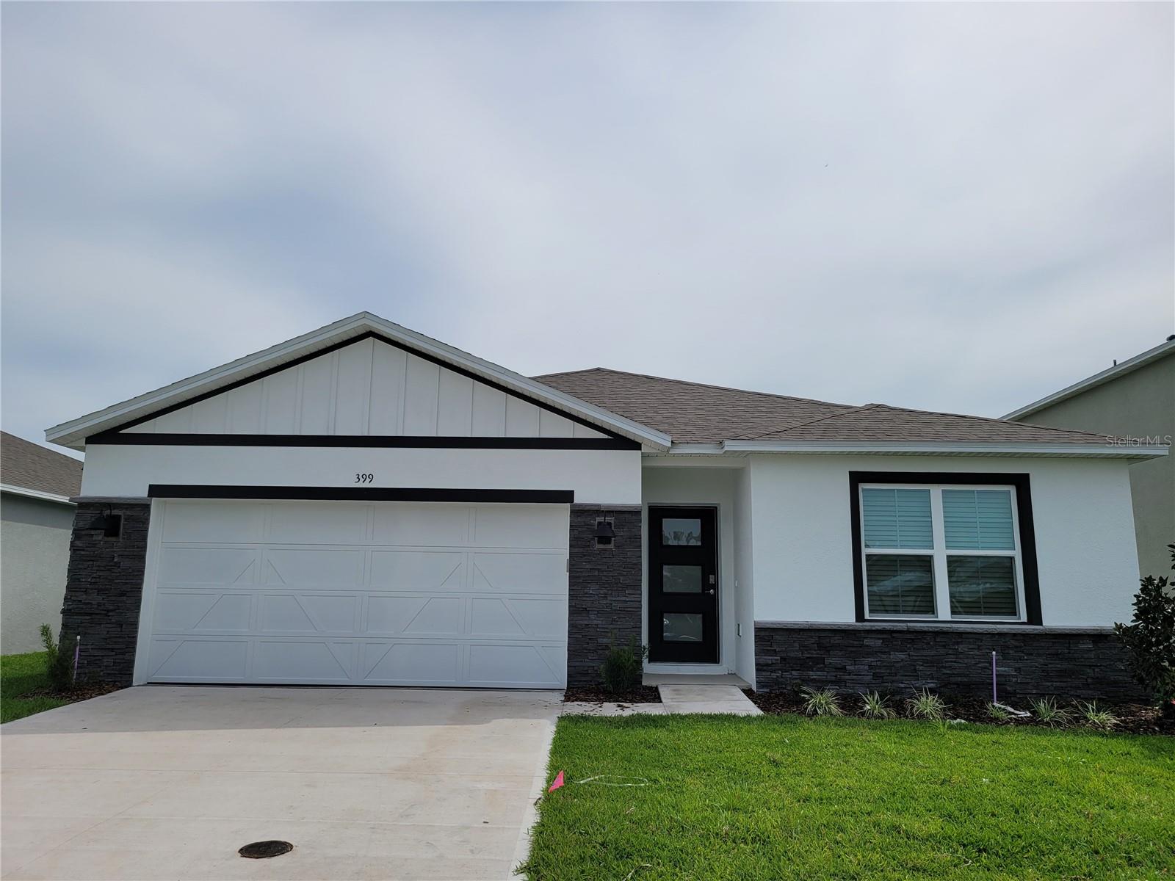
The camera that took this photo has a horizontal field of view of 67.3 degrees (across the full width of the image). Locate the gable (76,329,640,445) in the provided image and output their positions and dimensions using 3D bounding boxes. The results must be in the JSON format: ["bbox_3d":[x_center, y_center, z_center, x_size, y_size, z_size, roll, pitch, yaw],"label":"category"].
[{"bbox_3d":[-2.658,-0.624,10.504,6.590,1.444,0.221,1,-10,1],"label":"gable"}]

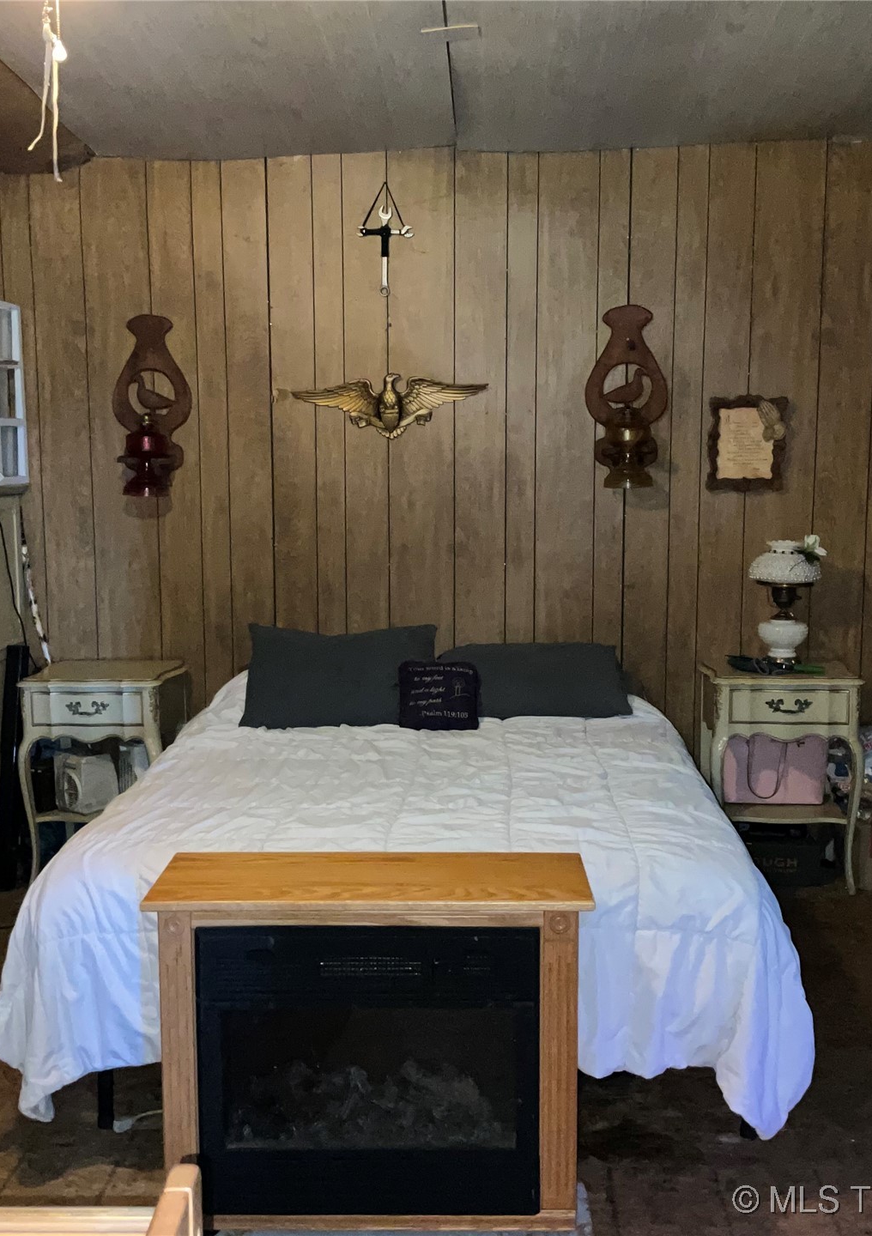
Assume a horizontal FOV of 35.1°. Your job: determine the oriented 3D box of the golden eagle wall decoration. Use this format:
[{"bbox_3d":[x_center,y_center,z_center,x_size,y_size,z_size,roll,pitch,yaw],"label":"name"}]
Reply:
[{"bbox_3d":[-0.160,-0.722,4.717,0.675,0.230,0.050,0,7,4],"label":"golden eagle wall decoration"}]

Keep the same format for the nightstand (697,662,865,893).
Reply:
[{"bbox_3d":[1.126,0.523,4.597,0.470,0.695,0.370,0,7,3],"label":"nightstand"}]

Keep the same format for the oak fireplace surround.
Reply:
[{"bbox_3d":[-0.116,0.801,2.616,0.795,0.645,0.300,0,7,1],"label":"oak fireplace surround"}]

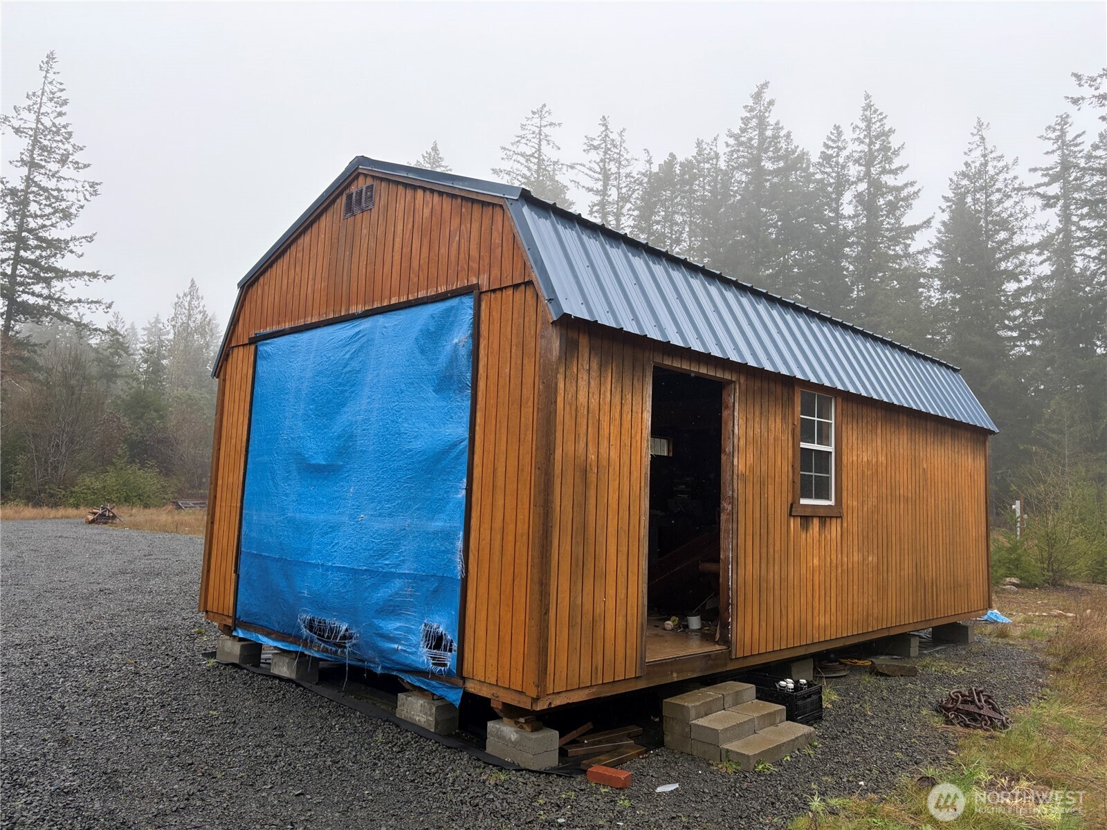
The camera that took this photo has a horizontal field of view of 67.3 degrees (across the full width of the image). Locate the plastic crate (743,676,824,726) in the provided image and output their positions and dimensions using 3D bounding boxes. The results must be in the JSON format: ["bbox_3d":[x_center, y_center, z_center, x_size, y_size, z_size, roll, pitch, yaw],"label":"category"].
[{"bbox_3d":[1.495,1.952,5.685,0.520,0.235,0.420,-3,-8,40],"label":"plastic crate"}]

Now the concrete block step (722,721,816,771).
[{"bbox_3d":[1.253,1.912,4.820,0.195,0.094,0.805,-3,-8,40],"label":"concrete block step"}]

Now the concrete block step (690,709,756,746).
[{"bbox_3d":[0.982,1.807,4.800,0.192,0.093,0.400,-3,-8,40],"label":"concrete block step"}]

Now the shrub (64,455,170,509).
[{"bbox_3d":[-22.453,3.466,43.000,5.500,2.750,4.200,5,-7,-27],"label":"shrub"}]

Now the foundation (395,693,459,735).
[{"bbox_3d":[-0.800,1.895,5.301,0.400,0.180,0.196,-4,-8,44],"label":"foundation"}]

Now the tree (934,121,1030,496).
[{"bbox_3d":[19.711,-3.910,37.863,5.100,19.938,5.100,-1,-7,28],"label":"tree"}]

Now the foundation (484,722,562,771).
[{"bbox_3d":[-0.176,1.833,4.642,0.196,0.180,0.400,8,-8,-43],"label":"foundation"}]

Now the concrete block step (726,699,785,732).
[{"bbox_3d":[1.244,1.849,5.105,0.192,0.093,0.400,-3,-8,40],"label":"concrete block step"}]

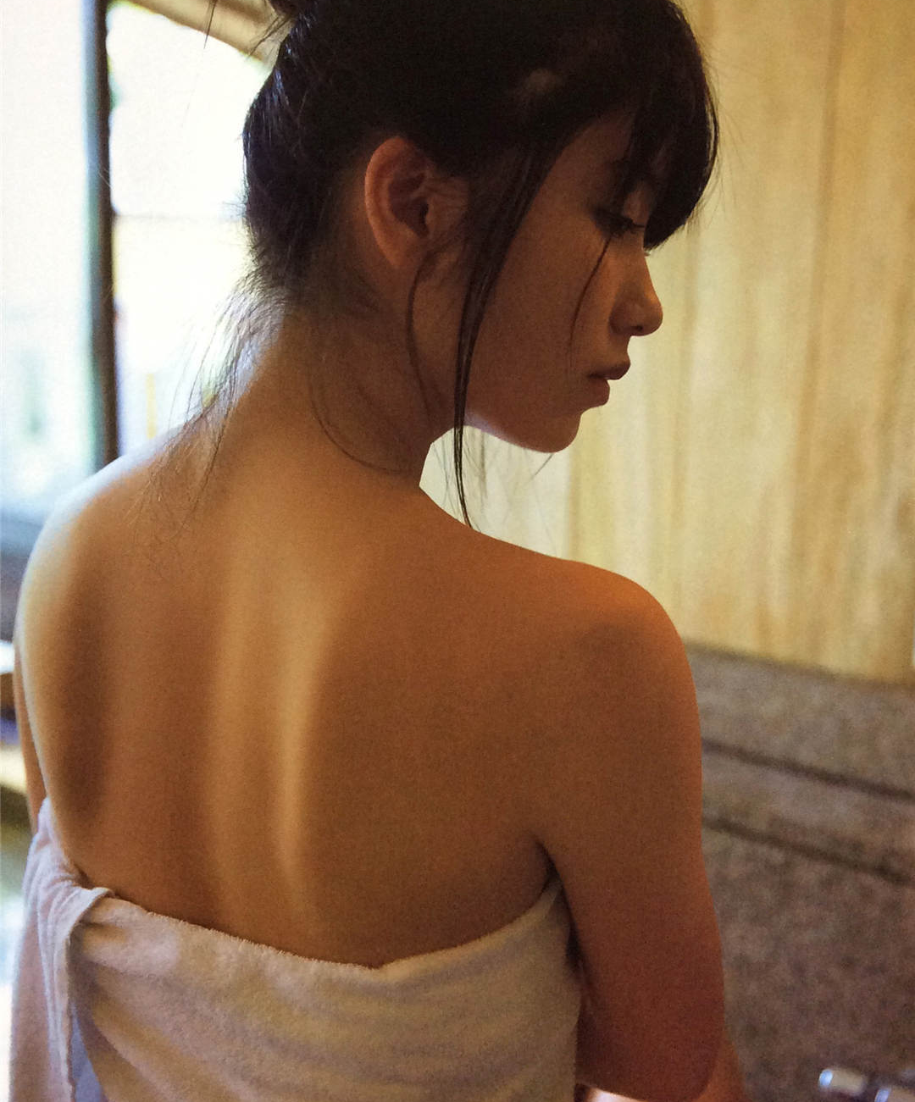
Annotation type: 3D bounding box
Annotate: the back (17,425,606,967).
[{"bbox_3d":[-0.085,0.077,0.680,0.345,0.300,0.140,5,9,20],"label":"back"}]

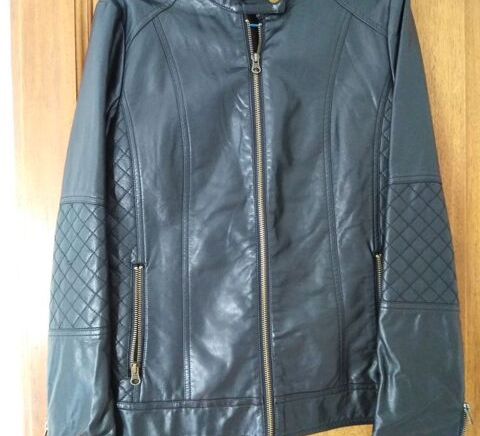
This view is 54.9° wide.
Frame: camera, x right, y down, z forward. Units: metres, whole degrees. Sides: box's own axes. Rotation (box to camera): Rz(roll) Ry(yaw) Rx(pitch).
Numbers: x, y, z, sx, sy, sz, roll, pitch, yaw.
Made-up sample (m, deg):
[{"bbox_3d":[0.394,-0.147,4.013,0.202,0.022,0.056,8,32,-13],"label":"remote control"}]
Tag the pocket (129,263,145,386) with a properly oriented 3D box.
[{"bbox_3d":[-0.130,0.135,0.582,0.016,0.152,0.008,2,1,11],"label":"pocket"}]

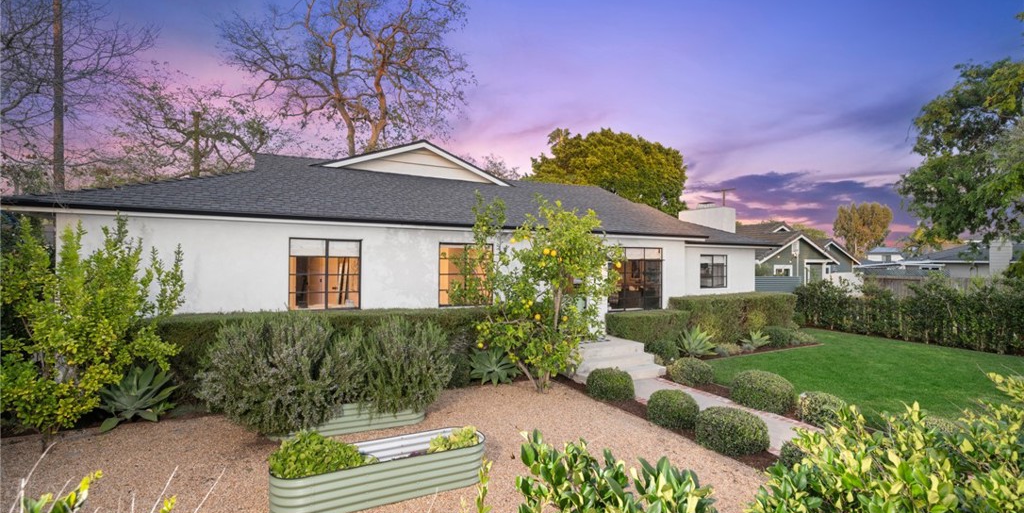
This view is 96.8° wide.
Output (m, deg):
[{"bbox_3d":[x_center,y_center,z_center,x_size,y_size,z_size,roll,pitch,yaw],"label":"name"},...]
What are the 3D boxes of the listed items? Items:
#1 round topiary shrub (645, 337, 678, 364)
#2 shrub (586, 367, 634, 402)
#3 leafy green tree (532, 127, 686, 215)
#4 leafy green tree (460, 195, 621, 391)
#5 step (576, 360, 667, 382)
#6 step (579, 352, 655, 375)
[{"bbox_3d":[3.364,2.076,10.218,0.750,0.580,0.720,1,-1,-26],"label":"round topiary shrub"},{"bbox_3d":[1.623,2.067,7.477,0.770,0.480,0.770,0,-1,0],"label":"shrub"},{"bbox_3d":[5.881,-2.341,28.000,9.600,11.081,9.200,1,-2,-25],"label":"leafy green tree"},{"bbox_3d":[0.495,0.623,7.791,2.650,3.360,2.450,0,-1,0],"label":"leafy green tree"},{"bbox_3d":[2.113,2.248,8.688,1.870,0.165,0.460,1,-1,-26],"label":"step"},{"bbox_3d":[2.140,2.179,9.367,1.800,0.175,0.430,1,-2,-25],"label":"step"}]

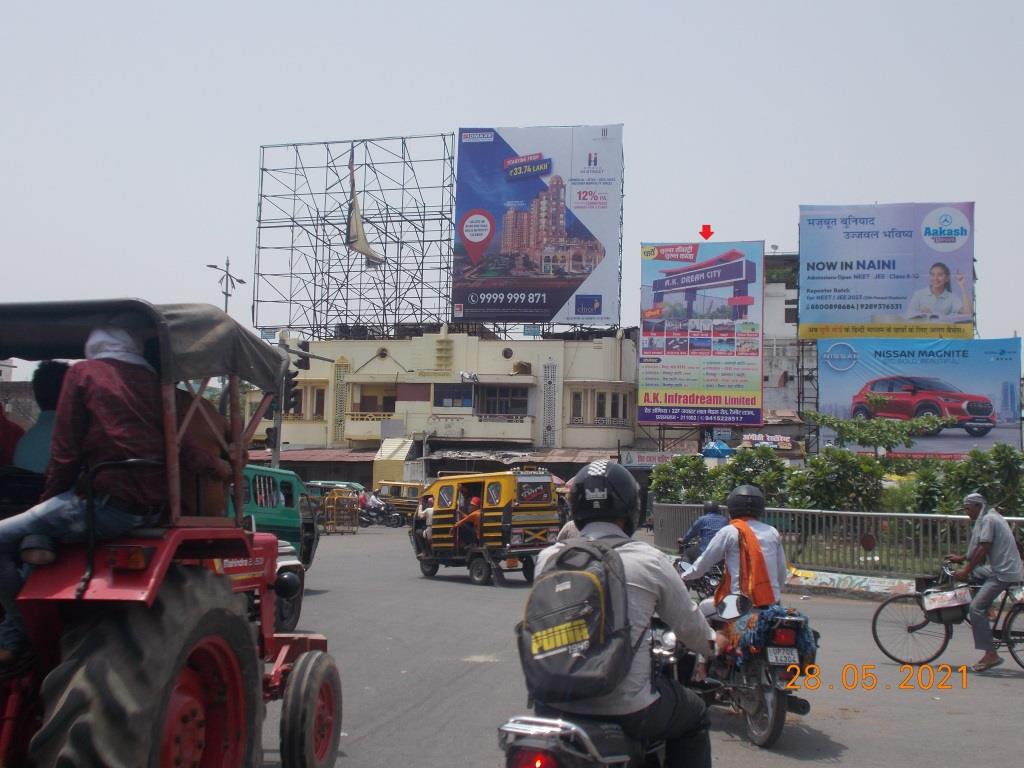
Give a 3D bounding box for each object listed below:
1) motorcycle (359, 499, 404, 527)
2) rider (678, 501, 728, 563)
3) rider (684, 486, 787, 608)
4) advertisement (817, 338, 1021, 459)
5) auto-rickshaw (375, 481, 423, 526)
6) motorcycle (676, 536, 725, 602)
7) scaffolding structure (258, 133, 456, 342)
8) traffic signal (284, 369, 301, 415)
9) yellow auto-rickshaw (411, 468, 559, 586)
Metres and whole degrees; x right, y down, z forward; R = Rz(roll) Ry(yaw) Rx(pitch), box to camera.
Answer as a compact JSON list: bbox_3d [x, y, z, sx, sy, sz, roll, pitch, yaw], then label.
[{"bbox_3d":[-5.080,5.069,44.913,1.950,1.120,0.750,-1,-6,20],"label":"motorcycle"},{"bbox_3d":[2.352,2.084,14.023,0.640,1.280,0.780,2,-5,-4],"label":"rider"},{"bbox_3d":[1.490,1.385,7.759,0.650,1.380,0.760,2,-5,-7],"label":"rider"},{"bbox_3d":[16.290,0.588,46.177,7.700,4.800,0.300,0,-5,16],"label":"advertisement"},{"bbox_3d":[-4.134,4.989,47.935,3.100,1.880,1.450,2,-5,-2],"label":"auto-rickshaw"},{"bbox_3d":[2.351,2.398,13.944,0.740,1.100,1.950,2,-5,-4],"label":"motorcycle"},{"bbox_3d":[-7.384,-6.742,55.136,9.400,9.600,2.500,0,-5,13],"label":"scaffolding structure"},{"bbox_3d":[-5.345,0.173,28.091,0.380,1.120,0.320,0,-5,14],"label":"traffic signal"},{"bbox_3d":[-0.620,2.507,20.405,3.000,1.930,1.360,-4,-7,45],"label":"yellow auto-rickshaw"}]

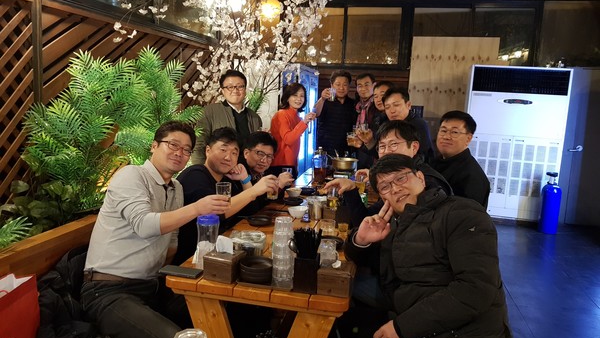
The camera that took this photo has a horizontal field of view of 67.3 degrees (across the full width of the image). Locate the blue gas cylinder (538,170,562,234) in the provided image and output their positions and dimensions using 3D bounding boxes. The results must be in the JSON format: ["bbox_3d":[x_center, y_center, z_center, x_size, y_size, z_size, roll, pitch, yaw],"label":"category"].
[{"bbox_3d":[2.906,0.378,5.194,0.195,0.720,0.195,4,9,13],"label":"blue gas cylinder"}]

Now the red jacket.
[{"bbox_3d":[-0.102,-0.303,4.200,0.290,0.570,0.400,10,11,39],"label":"red jacket"}]

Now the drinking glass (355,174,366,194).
[{"bbox_3d":[0.353,0.092,2.620,0.064,0.116,0.064,3,8,0],"label":"drinking glass"}]

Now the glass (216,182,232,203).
[{"bbox_3d":[-0.312,0.109,1.860,0.064,0.118,0.064,3,8,0],"label":"glass"}]

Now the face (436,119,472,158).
[{"bbox_3d":[0.768,-0.154,2.240,0.140,0.200,0.160,-2,5,-44],"label":"face"}]

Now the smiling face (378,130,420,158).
[{"bbox_3d":[0.454,-0.091,2.100,0.160,0.200,0.140,1,7,39],"label":"smiling face"}]

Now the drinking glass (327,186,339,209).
[{"bbox_3d":[0.170,0.154,2.360,0.064,0.118,0.064,3,8,0],"label":"drinking glass"}]

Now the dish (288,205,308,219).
[{"bbox_3d":[-0.011,0.256,2.640,0.117,0.056,0.117,2,9,0],"label":"dish"}]

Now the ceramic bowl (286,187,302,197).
[{"bbox_3d":[-0.037,0.167,3.233,0.112,0.050,0.112,2,9,0],"label":"ceramic bowl"}]

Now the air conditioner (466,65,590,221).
[{"bbox_3d":[2.673,-0.305,5.737,1.091,1.886,0.420,4,9,13],"label":"air conditioner"}]

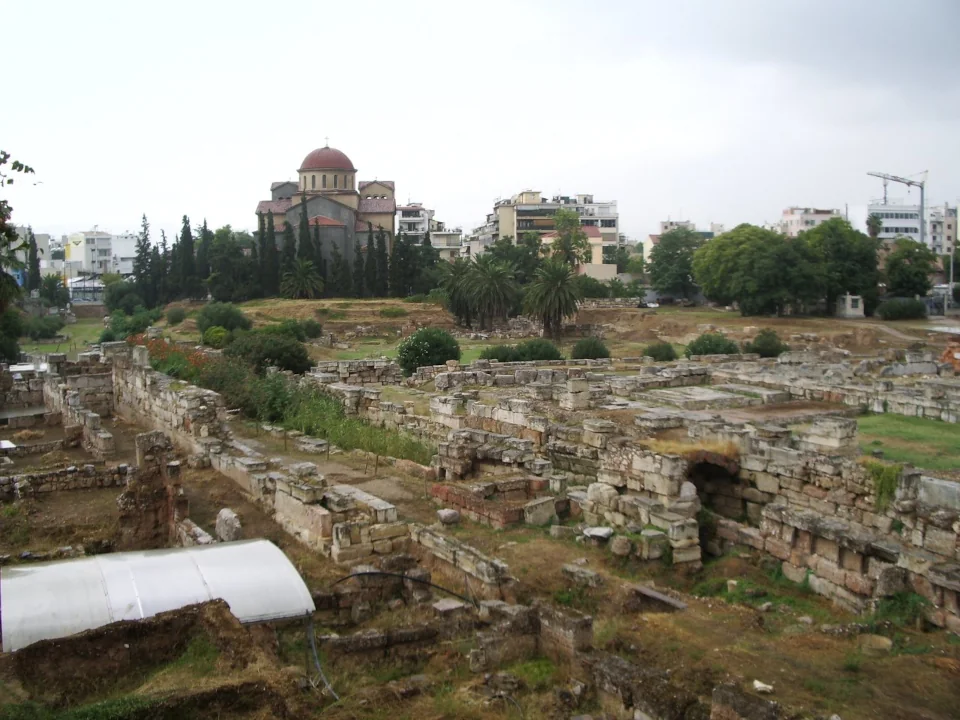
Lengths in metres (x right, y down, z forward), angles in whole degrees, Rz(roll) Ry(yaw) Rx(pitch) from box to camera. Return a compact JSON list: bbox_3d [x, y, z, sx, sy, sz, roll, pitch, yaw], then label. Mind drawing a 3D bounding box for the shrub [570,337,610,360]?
[{"bbox_3d":[9.222,-0.960,81.000,3.340,2.000,3.100,0,4,0],"label":"shrub"}]

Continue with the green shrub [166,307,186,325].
[{"bbox_3d":[-35.960,-5.270,115.000,2.370,2.130,2.300,0,4,0],"label":"green shrub"}]

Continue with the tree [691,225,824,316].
[{"bbox_3d":[38.311,-12.356,134.000,17.950,12.700,14.500,0,4,0],"label":"tree"}]

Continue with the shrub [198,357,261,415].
[{"bbox_3d":[-11.872,1.209,46.000,2.940,2.750,2.800,0,4,0],"label":"shrub"}]

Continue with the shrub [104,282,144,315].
[{"bbox_3d":[-50.545,-8.744,138.000,5.687,4.550,5.517,0,4,0],"label":"shrub"}]

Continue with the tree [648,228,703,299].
[{"bbox_3d":[30.213,-14.450,150.000,8.350,11.750,8.300,0,4,0],"label":"tree"}]

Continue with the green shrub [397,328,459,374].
[{"bbox_3d":[-3.560,-0.620,67.000,4.420,3.380,4.200,0,4,0],"label":"green shrub"}]

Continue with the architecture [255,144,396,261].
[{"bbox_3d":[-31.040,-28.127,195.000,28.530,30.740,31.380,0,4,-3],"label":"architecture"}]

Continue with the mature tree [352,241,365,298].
[{"bbox_3d":[-20.029,-15.001,160.000,1.980,9.730,1.980,0,4,0],"label":"mature tree"}]

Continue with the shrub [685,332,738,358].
[{"bbox_3d":[19.319,-1.168,81.000,4.510,2.250,4.000,0,4,0],"label":"shrub"}]

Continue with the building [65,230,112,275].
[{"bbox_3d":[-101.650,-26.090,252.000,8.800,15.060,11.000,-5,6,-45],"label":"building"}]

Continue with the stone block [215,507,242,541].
[{"bbox_3d":[-6.608,4.387,25.500,0.740,0.970,0.550,1,4,14],"label":"stone block"}]

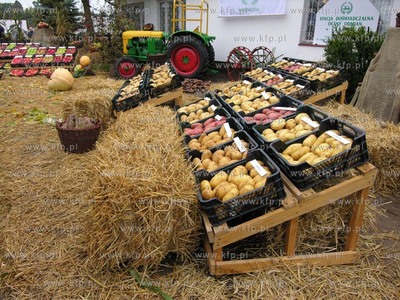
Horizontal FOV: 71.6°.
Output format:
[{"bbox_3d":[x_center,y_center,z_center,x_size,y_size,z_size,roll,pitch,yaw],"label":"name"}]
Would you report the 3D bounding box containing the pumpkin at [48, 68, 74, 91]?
[{"bbox_3d":[-3.194,-1.629,6.406,0.538,0.491,0.522,-2,22,-7],"label":"pumpkin"}]

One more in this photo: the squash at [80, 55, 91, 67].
[{"bbox_3d":[-3.634,-2.802,8.800,0.310,0.300,0.310,-2,22,-7],"label":"squash"}]

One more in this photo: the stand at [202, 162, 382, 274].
[{"bbox_3d":[0.335,0.005,2.337,0.850,0.599,2.006,-2,22,-7],"label":"stand"}]

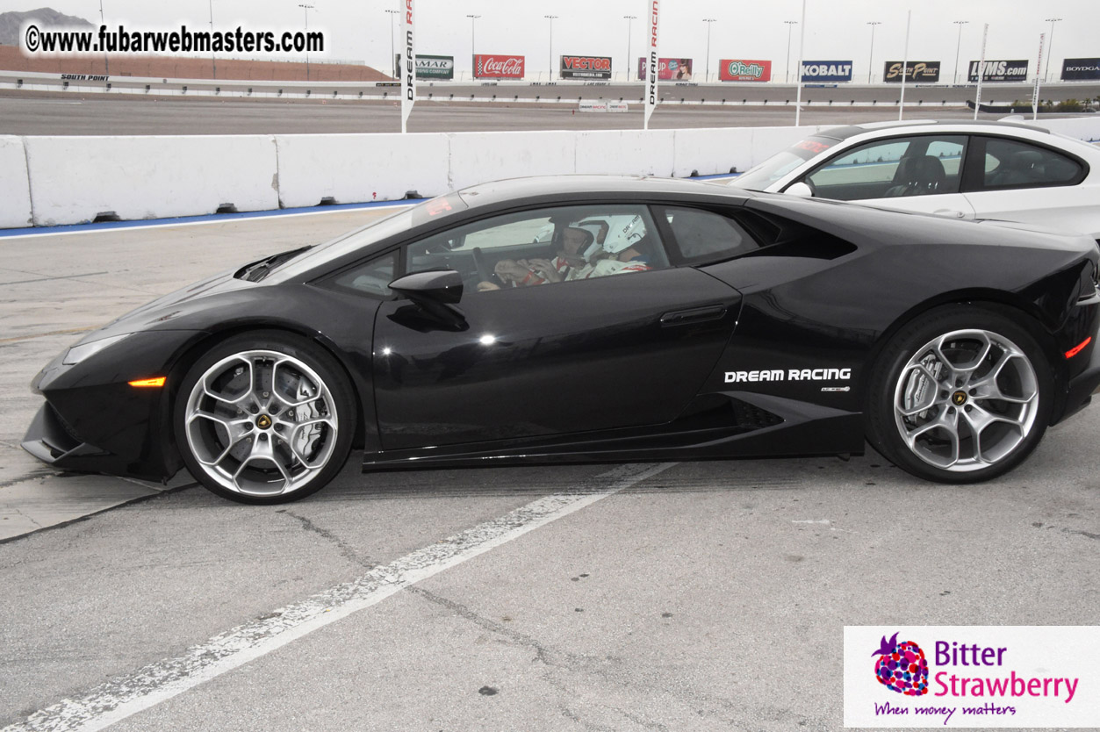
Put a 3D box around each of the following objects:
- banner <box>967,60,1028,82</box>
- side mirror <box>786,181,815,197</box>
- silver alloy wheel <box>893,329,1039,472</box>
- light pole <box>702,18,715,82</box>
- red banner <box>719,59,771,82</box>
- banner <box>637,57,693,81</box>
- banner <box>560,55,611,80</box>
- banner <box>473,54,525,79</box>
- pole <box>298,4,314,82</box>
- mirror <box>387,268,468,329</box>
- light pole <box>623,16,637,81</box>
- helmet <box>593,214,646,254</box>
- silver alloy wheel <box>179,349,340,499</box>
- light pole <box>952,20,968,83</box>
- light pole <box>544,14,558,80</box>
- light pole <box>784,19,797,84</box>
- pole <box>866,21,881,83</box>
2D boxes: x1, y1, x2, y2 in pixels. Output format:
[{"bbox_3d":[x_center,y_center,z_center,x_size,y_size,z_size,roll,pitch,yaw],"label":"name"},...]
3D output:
[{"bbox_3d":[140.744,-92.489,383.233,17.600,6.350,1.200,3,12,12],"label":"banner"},{"bbox_3d":[1.605,-1.117,7.850,0.170,0.155,0.230,0,12,-2],"label":"side mirror"},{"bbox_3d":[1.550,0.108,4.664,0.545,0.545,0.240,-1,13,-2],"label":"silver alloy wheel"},{"bbox_3d":[49.621,-98.213,382.300,4.600,19.580,0.900,-2,12,-12],"label":"light pole"},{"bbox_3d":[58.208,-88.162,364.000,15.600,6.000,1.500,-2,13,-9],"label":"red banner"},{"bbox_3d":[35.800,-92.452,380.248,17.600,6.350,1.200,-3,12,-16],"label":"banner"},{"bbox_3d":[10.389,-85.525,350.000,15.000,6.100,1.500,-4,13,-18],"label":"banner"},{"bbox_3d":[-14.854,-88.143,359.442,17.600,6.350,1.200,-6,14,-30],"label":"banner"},{"bbox_3d":[-63.241,-83.772,318.473,0.900,19.499,4.600,12,16,42],"label":"pole"},{"bbox_3d":[-0.436,-0.243,4.370,0.260,0.190,0.250,-1,13,-2],"label":"mirror"},{"bbox_3d":[24.135,-95.981,371.277,4.600,19.756,0.900,-3,13,-19],"label":"light pole"},{"bbox_3d":[0.260,-0.549,4.948,0.290,0.250,0.250,-1,13,-2],"label":"helmet"},{"bbox_3d":[-1.054,0.188,4.552,0.545,0.545,0.220,-1,13,-2],"label":"silver alloy wheel"},{"bbox_3d":[121.057,-92.751,362.000,4.300,17.800,0.800,2,13,8],"label":"light pole"},{"bbox_3d":[0.290,-94.914,366.943,4.600,19.472,0.900,-5,13,-25],"label":"light pole"},{"bbox_3d":[75.771,-98.938,386.963,4.600,19.553,0.900,0,12,-5],"label":"light pole"},{"bbox_3d":[96.010,-93.263,364.000,4.200,17.200,0.800,0,13,0],"label":"pole"}]

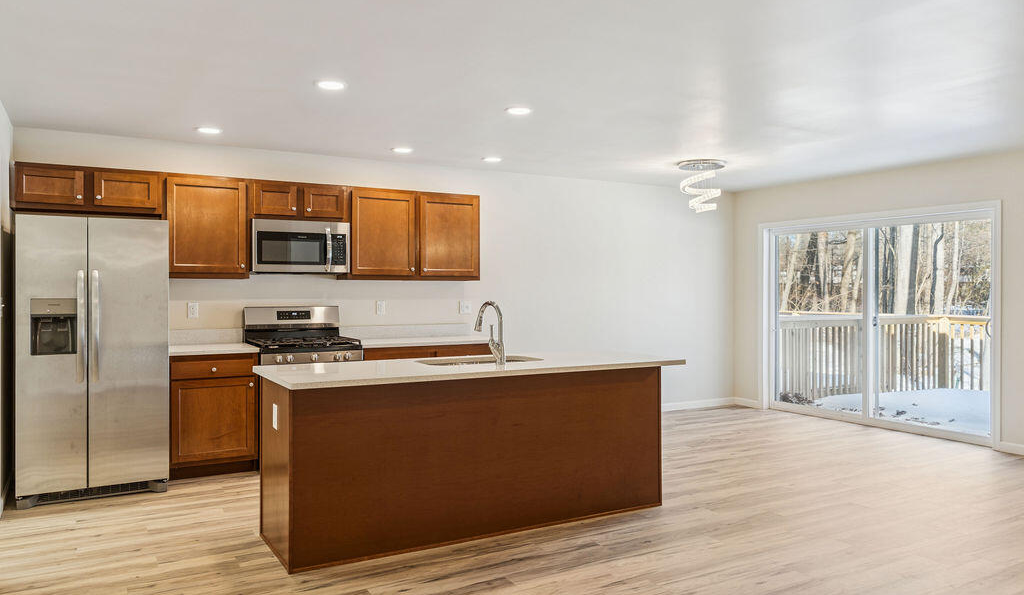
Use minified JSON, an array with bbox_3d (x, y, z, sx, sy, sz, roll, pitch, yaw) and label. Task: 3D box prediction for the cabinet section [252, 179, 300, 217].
[{"bbox_3d":[-1.914,-0.765,5.670,0.345,0.242,0.319,0,0,-29],"label":"cabinet section"}]

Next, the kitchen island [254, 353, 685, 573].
[{"bbox_3d":[-0.183,0.832,4.103,2.339,0.907,0.890,0,0,-30],"label":"kitchen island"}]

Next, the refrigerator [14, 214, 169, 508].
[{"bbox_3d":[-2.810,0.387,4.814,0.834,1.786,0.835,0,0,-30],"label":"refrigerator"}]

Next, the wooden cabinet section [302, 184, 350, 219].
[{"bbox_3d":[-1.575,-0.757,5.860,0.353,0.248,0.319,0,0,-29],"label":"wooden cabinet section"}]

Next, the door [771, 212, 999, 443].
[{"bbox_3d":[3.538,0.251,7.076,0.100,2.045,2.420,0,0,-30],"label":"door"}]

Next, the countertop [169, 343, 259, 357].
[{"bbox_3d":[-2.257,0.385,5.307,0.595,0.032,0.638,0,0,-30],"label":"countertop"}]

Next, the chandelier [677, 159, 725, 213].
[{"bbox_3d":[1.680,-0.971,6.266,0.430,0.455,0.430,0,0,0],"label":"chandelier"}]

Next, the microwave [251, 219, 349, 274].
[{"bbox_3d":[-1.729,-0.397,5.747,0.757,0.409,0.390,0,0,-30],"label":"microwave"}]

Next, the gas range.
[{"bbox_3d":[-1.644,0.682,5.602,0.757,1.190,0.685,0,0,-30],"label":"gas range"}]

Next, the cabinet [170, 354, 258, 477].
[{"bbox_3d":[-2.265,0.840,5.322,0.595,0.877,0.608,0,0,-30],"label":"cabinet"}]

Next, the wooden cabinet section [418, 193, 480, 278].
[{"bbox_3d":[-0.621,-0.535,6.393,0.594,0.720,0.319,0,0,-29],"label":"wooden cabinet section"}]

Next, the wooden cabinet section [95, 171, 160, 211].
[{"bbox_3d":[-2.803,-0.754,5.175,0.410,0.244,0.319,0,0,-29],"label":"wooden cabinet section"}]

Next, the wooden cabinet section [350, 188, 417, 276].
[{"bbox_3d":[-1.144,-0.537,6.101,0.566,0.706,0.319,0,0,-29],"label":"wooden cabinet section"}]

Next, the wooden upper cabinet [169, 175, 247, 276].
[{"bbox_3d":[-2.334,-0.523,5.433,0.590,0.760,0.335,0,0,-30],"label":"wooden upper cabinet"}]

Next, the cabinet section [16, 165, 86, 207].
[{"bbox_3d":[-3.200,-0.753,4.953,0.392,0.249,0.319,0,0,-29],"label":"cabinet section"}]

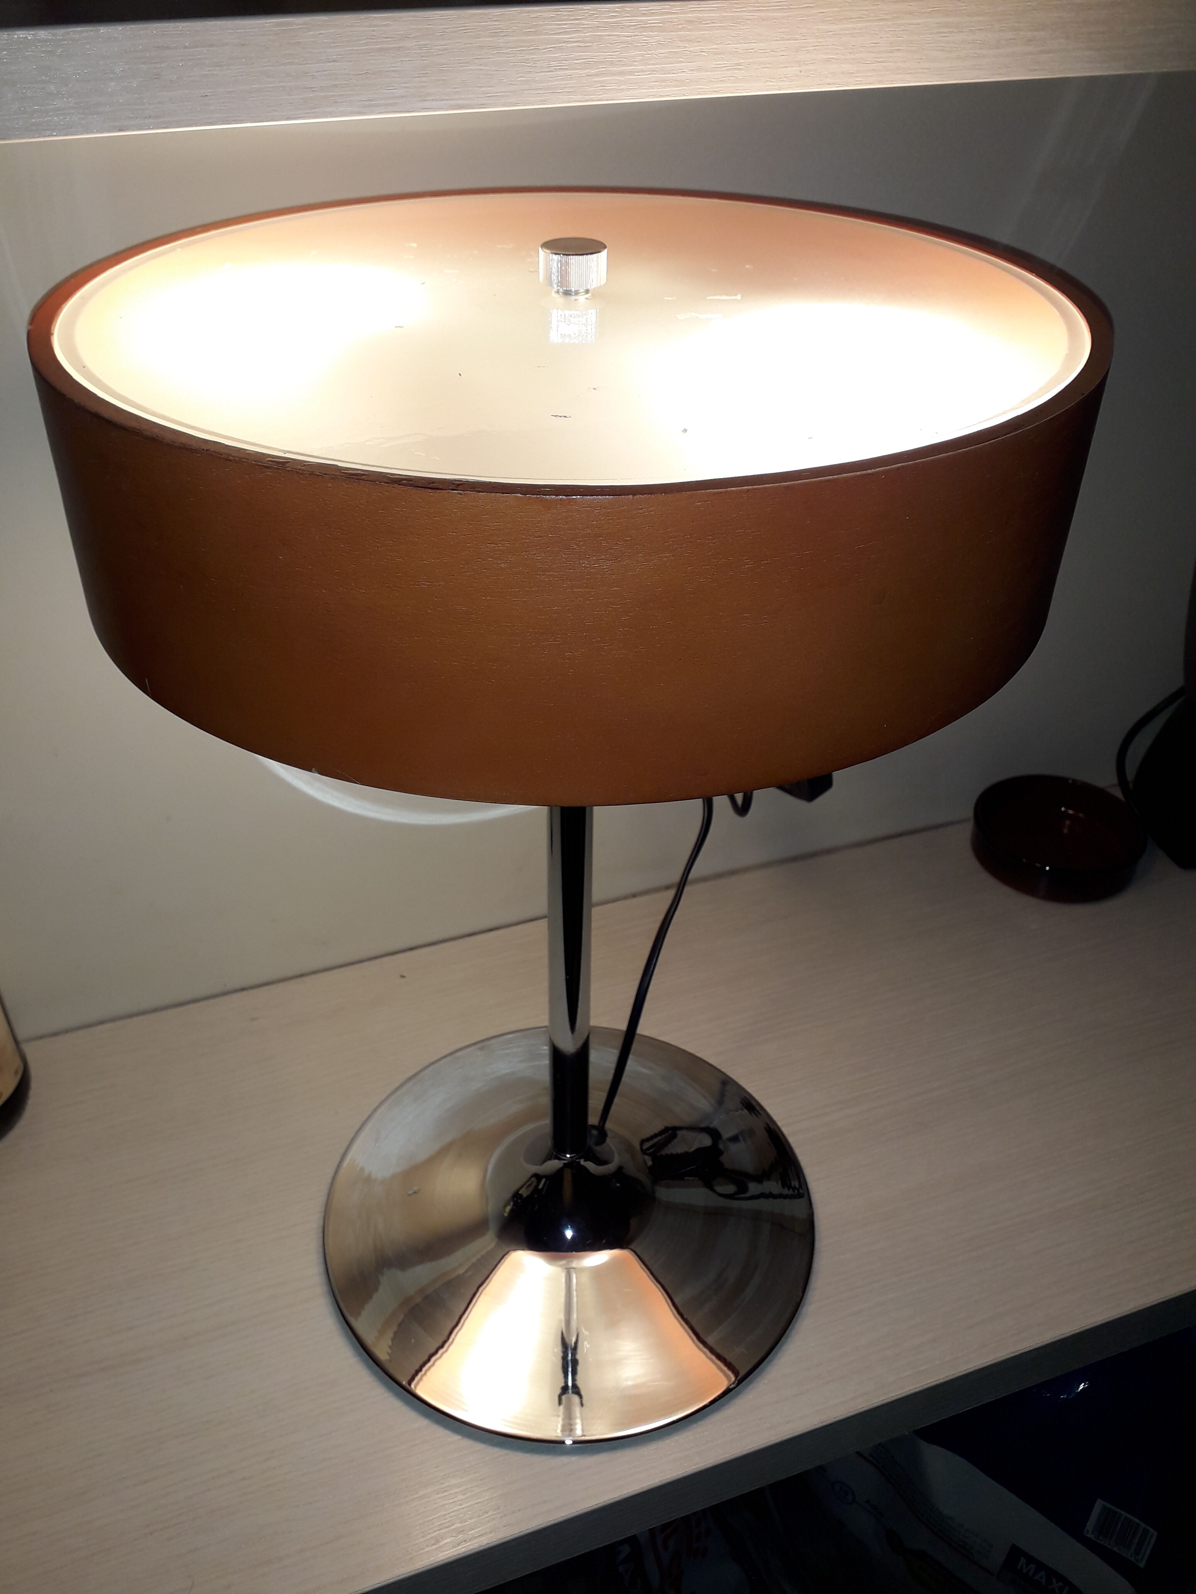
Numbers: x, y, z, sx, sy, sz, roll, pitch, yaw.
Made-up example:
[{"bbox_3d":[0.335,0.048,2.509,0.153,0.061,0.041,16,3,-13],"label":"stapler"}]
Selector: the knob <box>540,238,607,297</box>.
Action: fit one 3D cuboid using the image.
[{"bbox_3d":[-0.007,-0.146,0.345,0.018,0.012,0.018,1,36,0],"label":"knob"}]

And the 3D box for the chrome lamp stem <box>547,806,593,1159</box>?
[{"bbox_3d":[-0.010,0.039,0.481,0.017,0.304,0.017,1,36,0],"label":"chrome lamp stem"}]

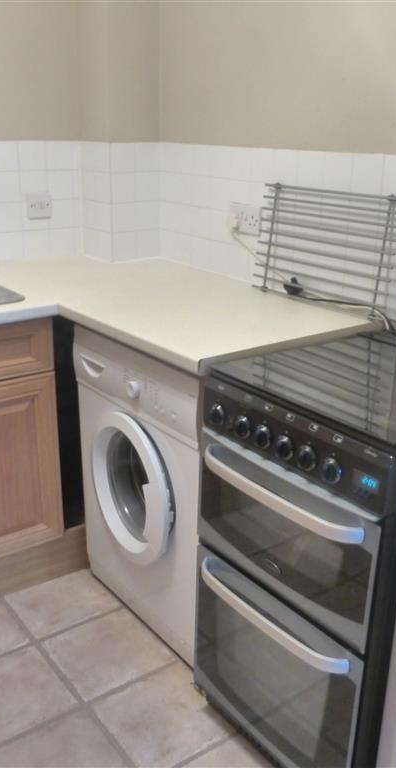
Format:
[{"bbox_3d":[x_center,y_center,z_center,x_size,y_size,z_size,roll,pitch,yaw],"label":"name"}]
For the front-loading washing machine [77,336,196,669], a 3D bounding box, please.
[{"bbox_3d":[0.017,0.239,2.104,0.565,0.850,0.597,-13,23,-34],"label":"front-loading washing machine"}]

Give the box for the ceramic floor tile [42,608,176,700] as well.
[{"bbox_3d":[-0.248,0.740,1.965,0.270,0.010,0.271,-13,23,-33],"label":"ceramic floor tile"}]

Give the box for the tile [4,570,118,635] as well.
[{"bbox_3d":[-0.417,0.666,2.181,0.268,0.010,0.262,-13,23,-33],"label":"tile"}]

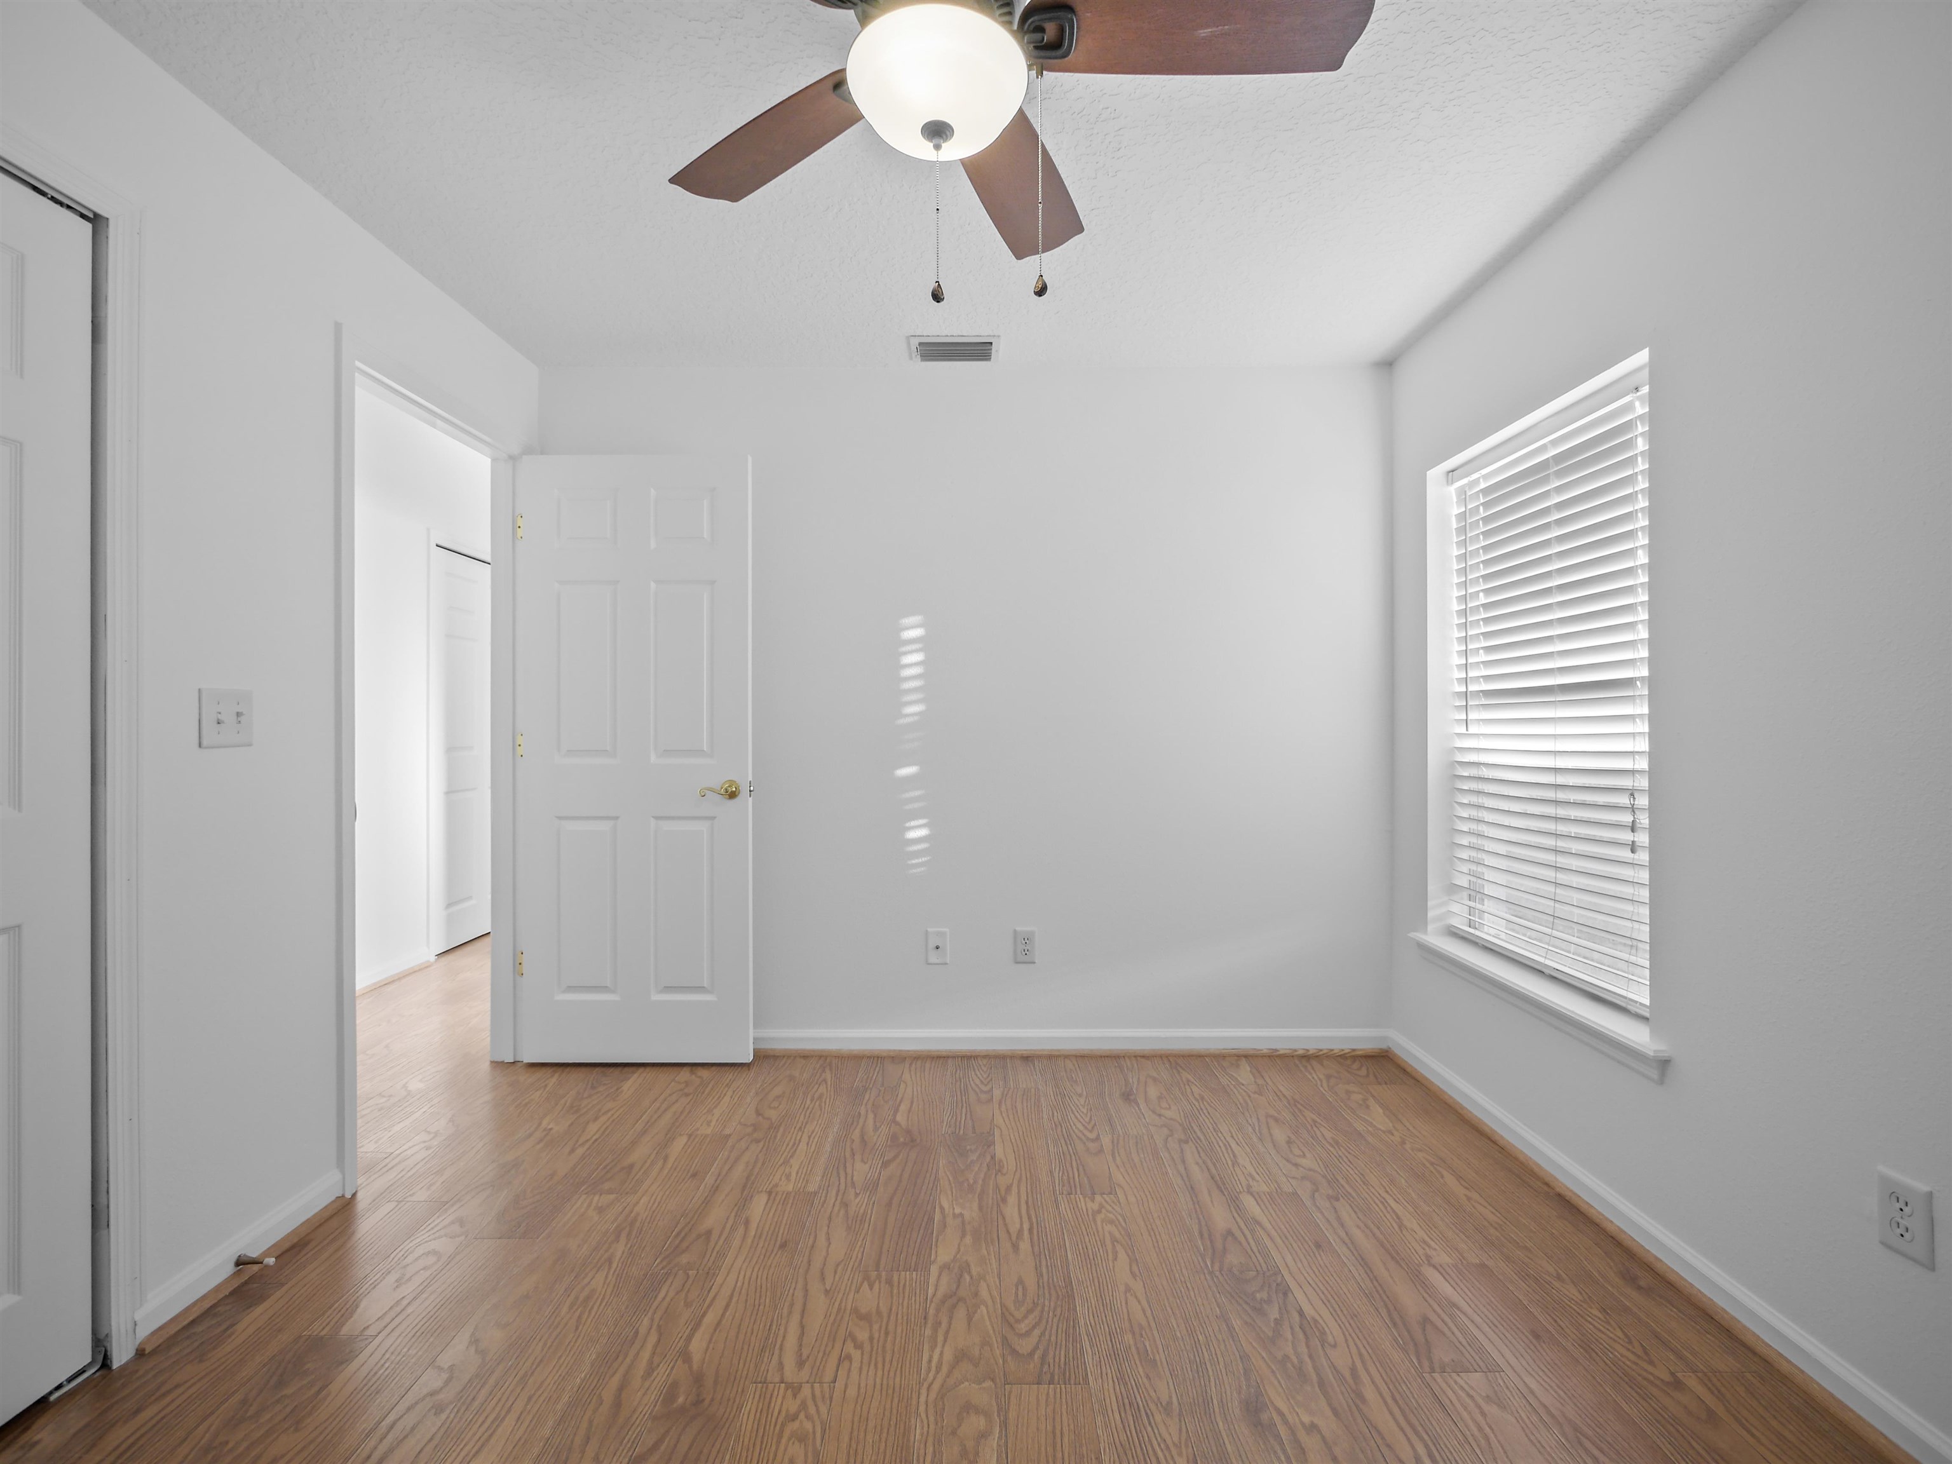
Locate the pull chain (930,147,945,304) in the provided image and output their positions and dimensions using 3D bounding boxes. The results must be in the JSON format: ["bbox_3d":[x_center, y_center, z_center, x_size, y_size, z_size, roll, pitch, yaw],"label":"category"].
[{"bbox_3d":[-0.056,-0.738,1.150,0.019,0.229,0.019,0,0,0],"label":"pull chain"}]

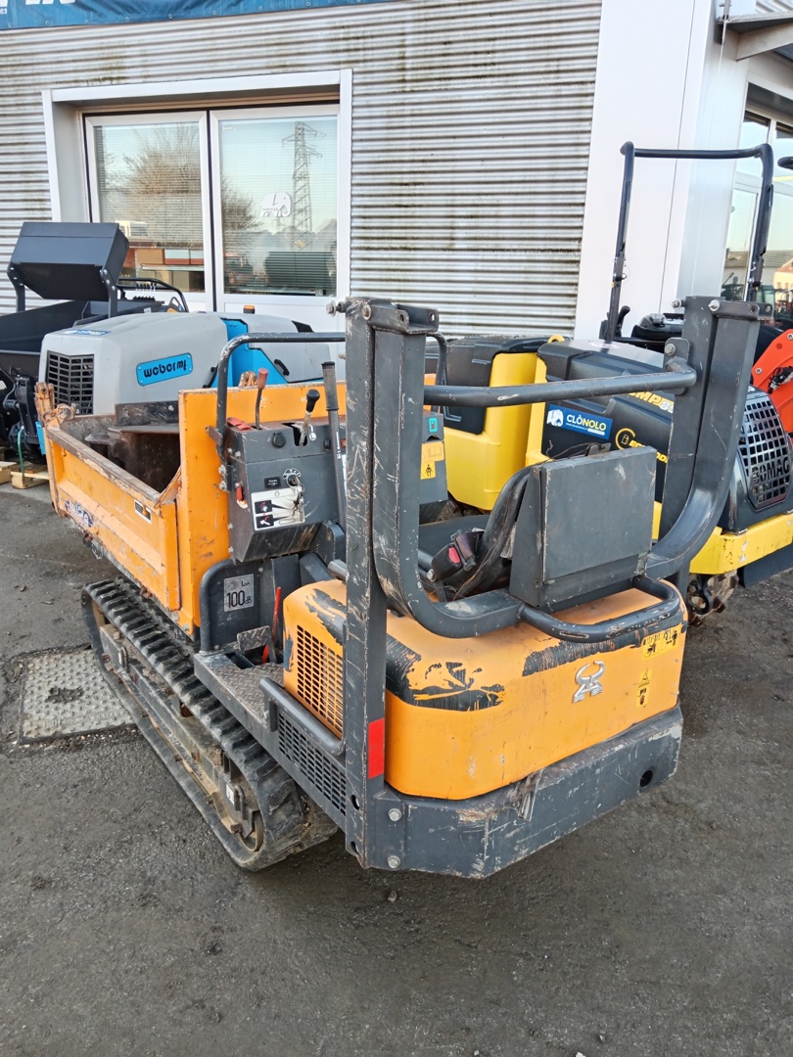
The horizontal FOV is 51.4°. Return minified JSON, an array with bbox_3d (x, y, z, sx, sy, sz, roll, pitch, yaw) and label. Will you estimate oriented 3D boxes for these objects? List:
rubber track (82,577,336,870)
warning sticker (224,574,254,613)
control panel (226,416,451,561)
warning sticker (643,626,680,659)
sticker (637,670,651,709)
[{"bbox_3d":[-0.668,0.527,2.675,0.258,0.334,1.670,-10,20,-33],"label":"rubber track"},{"bbox_3d":[-0.441,0.182,2.316,0.089,0.096,0.008,-10,20,-33],"label":"warning sticker"},{"bbox_3d":[-0.153,-0.137,2.382,0.642,0.386,0.163,-10,20,-33],"label":"control panel"},{"bbox_3d":[0.572,0.246,1.774,0.125,0.054,0.008,-10,20,-33],"label":"warning sticker"},{"bbox_3d":[0.534,0.346,1.780,0.035,0.087,0.008,-10,20,-33],"label":"sticker"}]

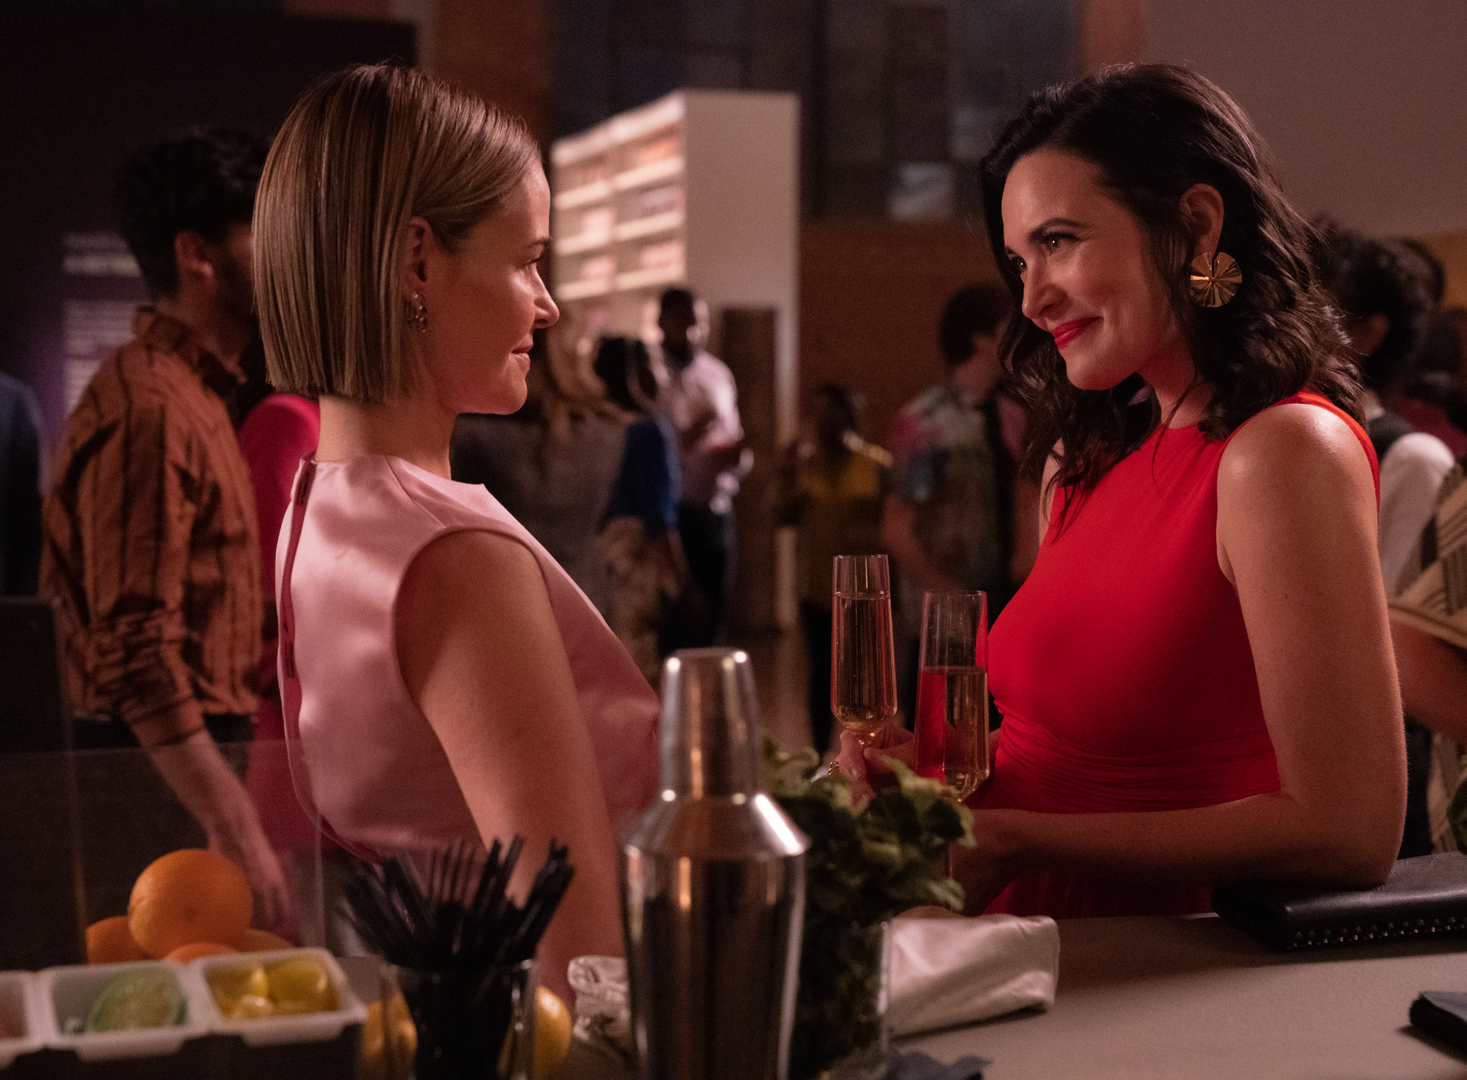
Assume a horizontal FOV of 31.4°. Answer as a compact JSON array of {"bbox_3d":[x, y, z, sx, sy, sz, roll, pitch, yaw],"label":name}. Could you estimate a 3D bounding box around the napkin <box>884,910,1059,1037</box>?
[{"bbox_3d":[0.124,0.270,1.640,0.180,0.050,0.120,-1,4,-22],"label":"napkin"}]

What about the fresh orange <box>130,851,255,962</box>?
[{"bbox_3d":[-0.325,0.222,1.565,0.075,0.073,0.075,0,4,0],"label":"fresh orange"}]

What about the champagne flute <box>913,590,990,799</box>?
[{"bbox_3d":[0.151,0.155,1.800,0.060,0.238,0.060,0,4,0],"label":"champagne flute"}]

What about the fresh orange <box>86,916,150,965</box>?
[{"bbox_3d":[-0.376,0.268,1.610,0.075,0.073,0.075,0,4,0],"label":"fresh orange"}]

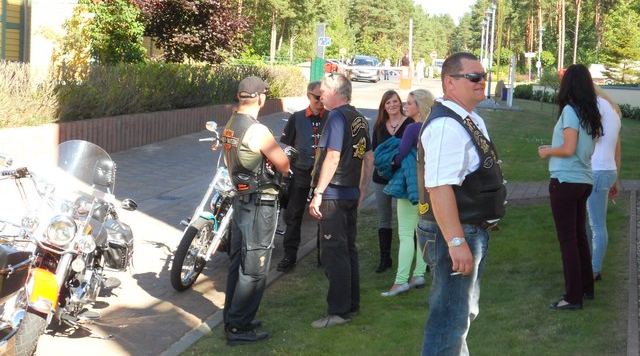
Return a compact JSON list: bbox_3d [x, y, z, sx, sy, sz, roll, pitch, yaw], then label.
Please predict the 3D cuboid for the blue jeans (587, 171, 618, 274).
[{"bbox_3d":[2.357,0.375,8.418,0.310,0.930,0.360,6,6,36],"label":"blue jeans"}]

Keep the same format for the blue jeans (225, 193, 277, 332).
[{"bbox_3d":[-0.485,0.590,6.973,0.330,0.970,0.420,0,6,-26],"label":"blue jeans"}]

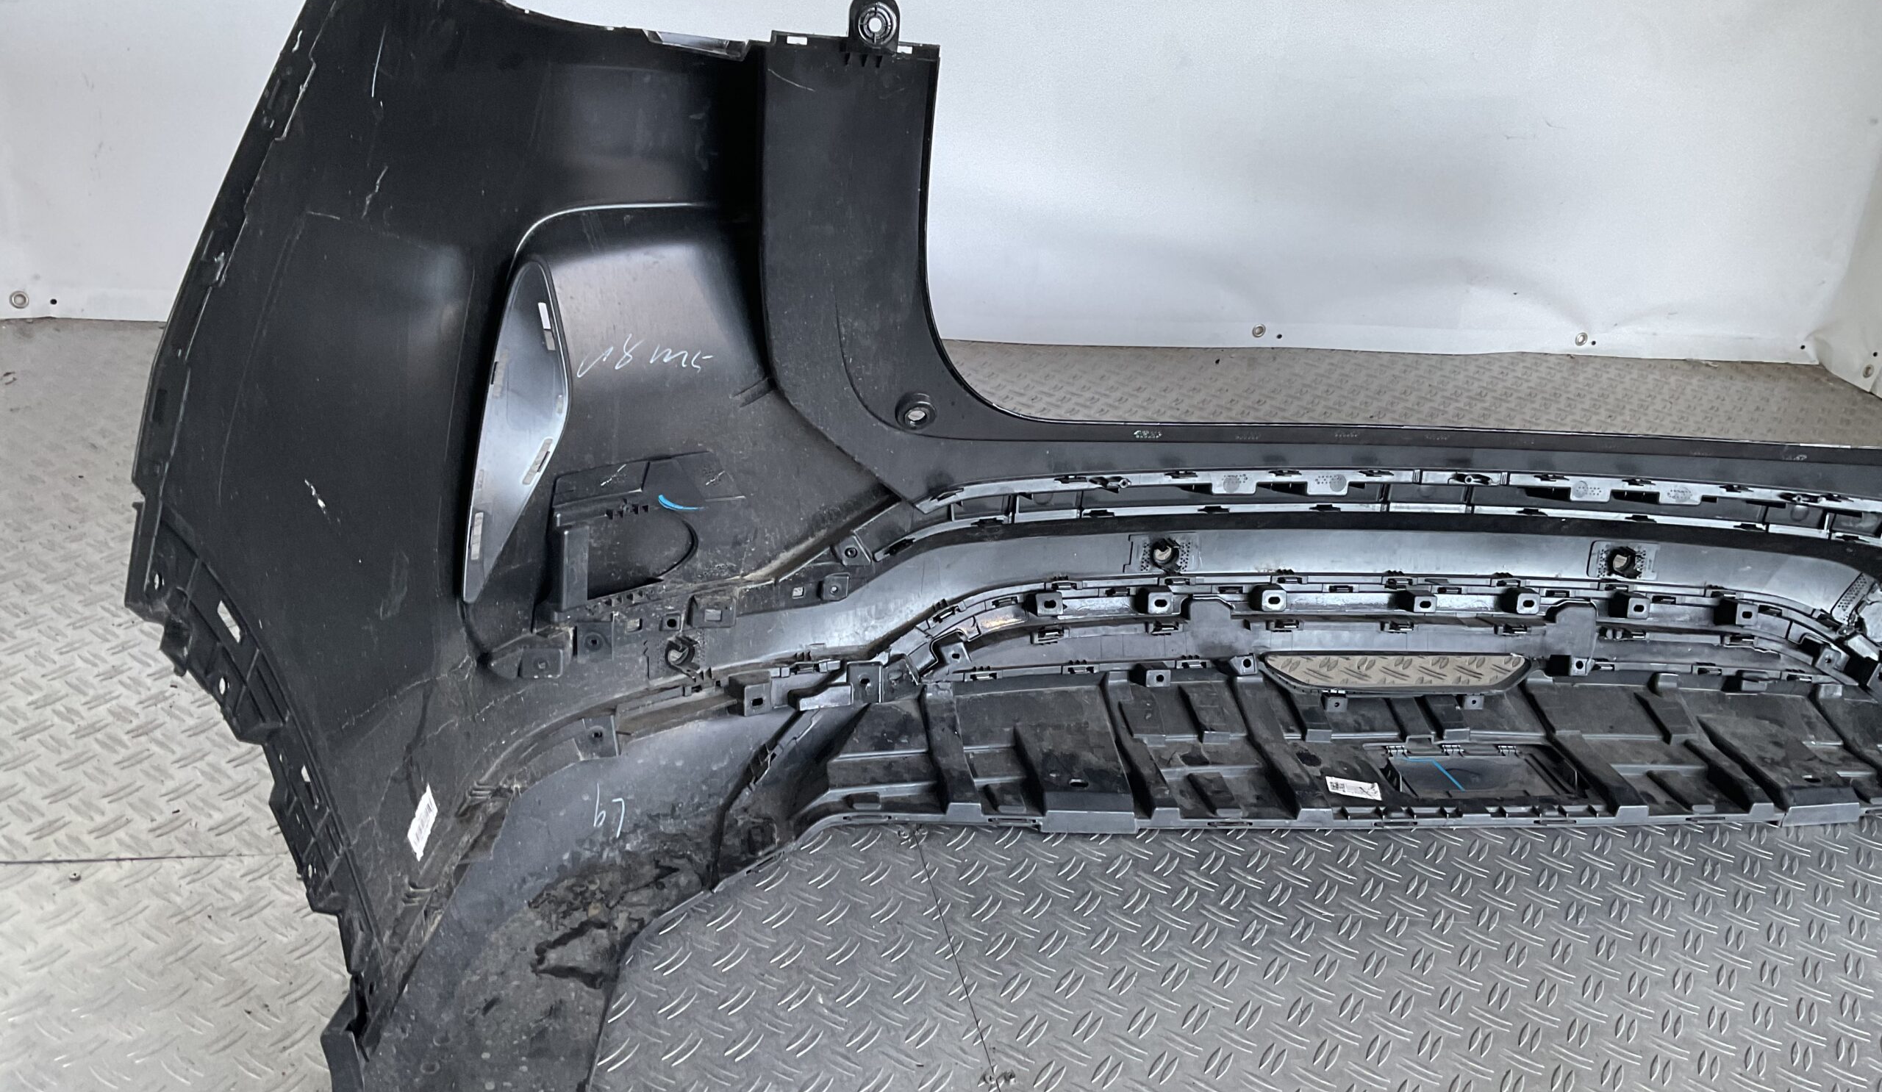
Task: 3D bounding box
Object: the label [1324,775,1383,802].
[{"bbox_3d":[0.347,0.203,1.325,0.044,0.001,0.021,8,32,-4],"label":"label"}]

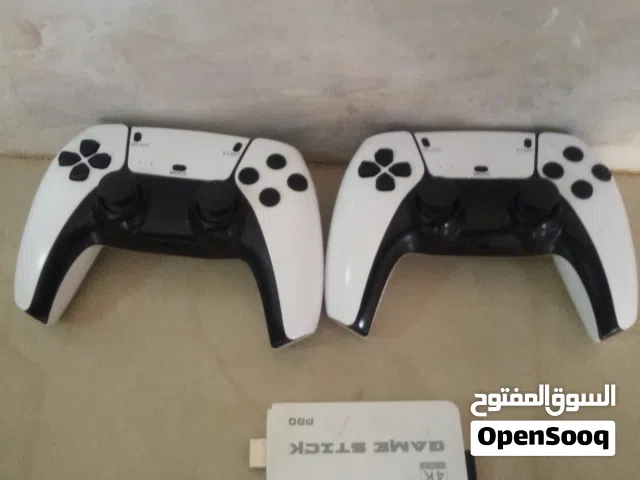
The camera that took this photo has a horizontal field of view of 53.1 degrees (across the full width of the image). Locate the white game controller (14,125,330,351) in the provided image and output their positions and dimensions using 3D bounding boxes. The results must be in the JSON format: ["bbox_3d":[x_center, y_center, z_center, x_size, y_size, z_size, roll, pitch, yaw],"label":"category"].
[{"bbox_3d":[-0.074,-0.008,0.327,0.157,0.062,0.105,6,61,3],"label":"white game controller"}]

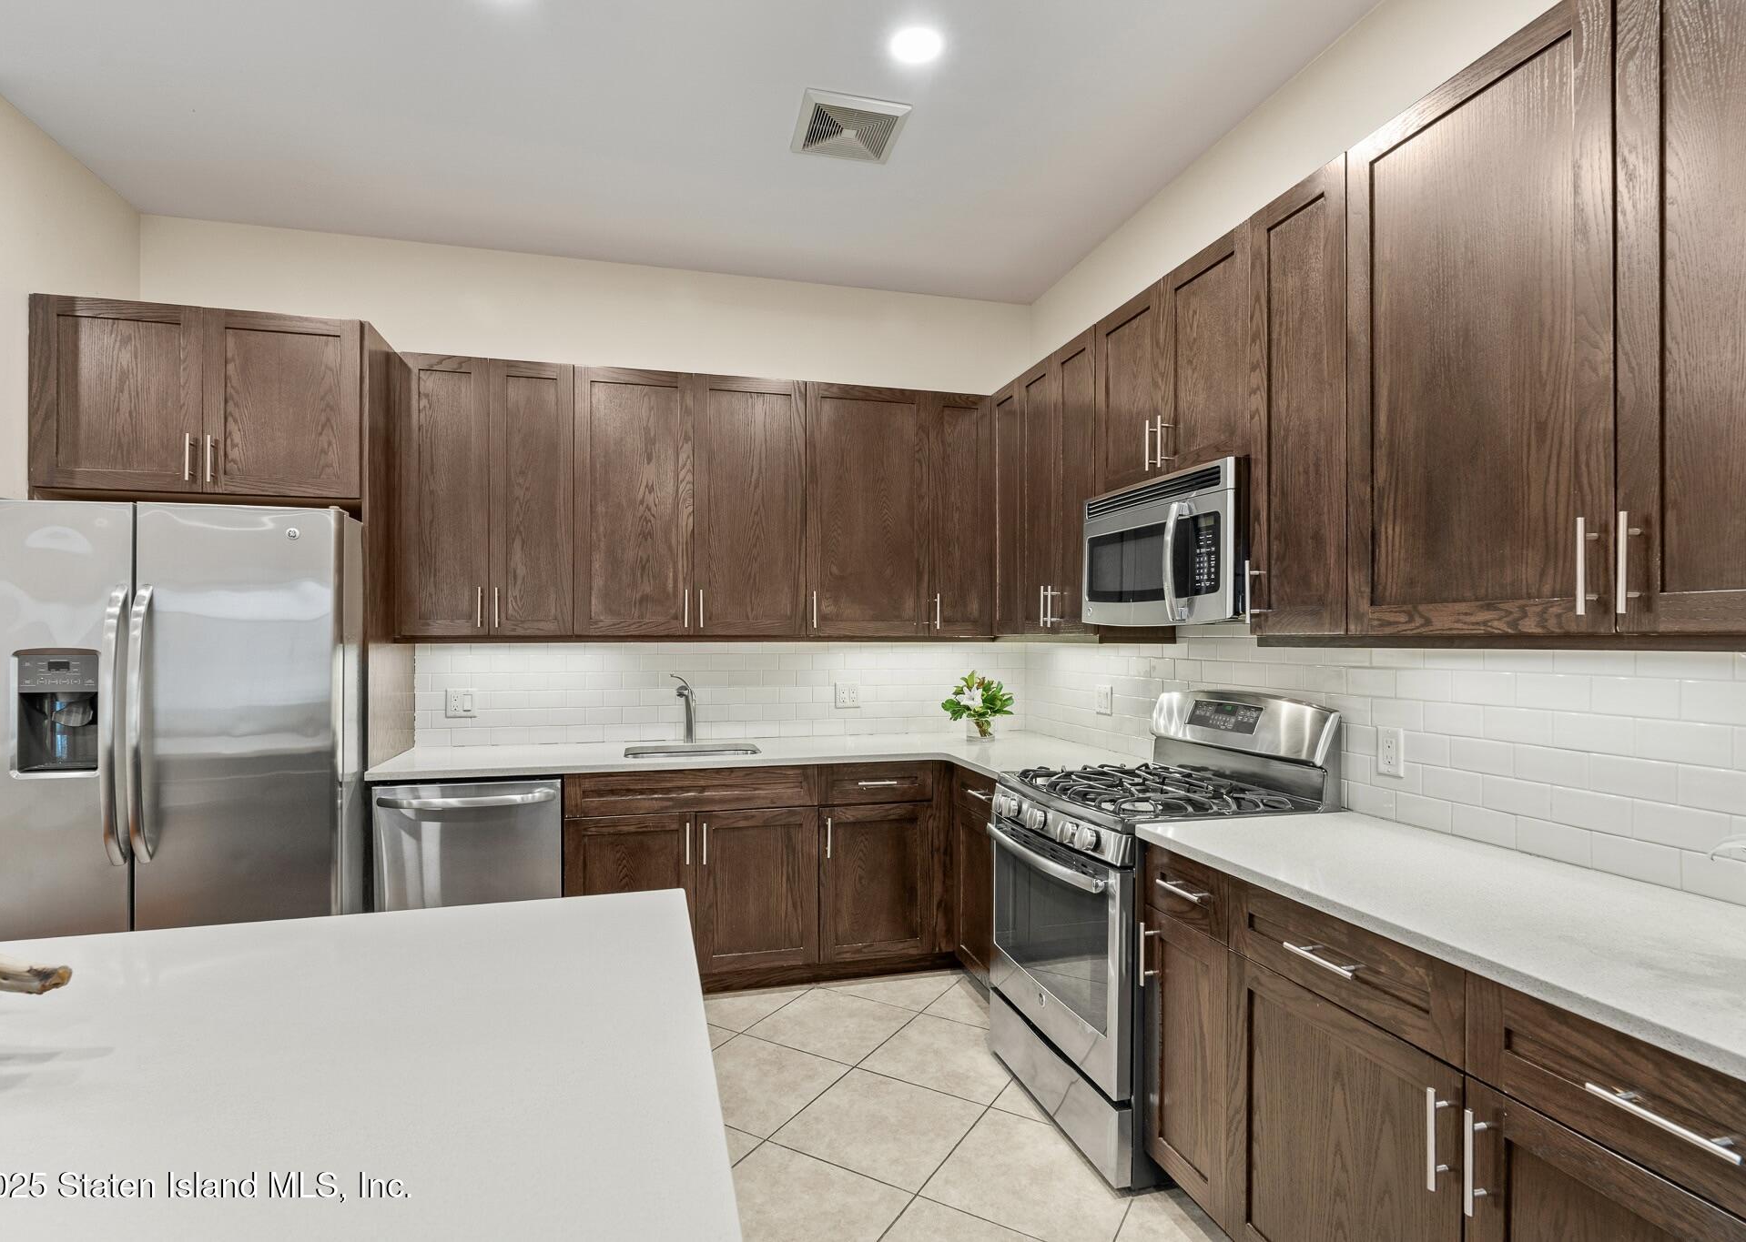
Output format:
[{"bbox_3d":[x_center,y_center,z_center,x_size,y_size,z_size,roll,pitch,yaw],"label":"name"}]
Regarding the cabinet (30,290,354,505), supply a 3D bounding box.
[{"bbox_3d":[-2.241,-0.700,2.981,0.910,0.617,0.640,0,-1,-15],"label":"cabinet"}]

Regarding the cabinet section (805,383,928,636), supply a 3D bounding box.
[{"bbox_3d":[-0.057,-0.469,3.682,0.539,1.052,0.335,0,-1,-15],"label":"cabinet section"}]

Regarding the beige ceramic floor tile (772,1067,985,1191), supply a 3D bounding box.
[{"bbox_3d":[0.028,1.418,2.321,0.455,0.010,0.455,-1,-1,30],"label":"beige ceramic floor tile"}]

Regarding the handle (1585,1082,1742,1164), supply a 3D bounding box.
[{"bbox_3d":[0.968,0.608,1.009,0.038,0.013,0.160,0,-1,-15],"label":"handle"}]

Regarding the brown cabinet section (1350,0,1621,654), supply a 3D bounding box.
[{"bbox_3d":[1.253,-0.496,1.585,0.335,1.052,0.516,0,-1,-15],"label":"brown cabinet section"}]

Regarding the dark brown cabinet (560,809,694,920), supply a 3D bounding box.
[{"bbox_3d":[-0.972,1.037,3.349,0.474,0.653,0.610,0,-1,-15],"label":"dark brown cabinet"}]

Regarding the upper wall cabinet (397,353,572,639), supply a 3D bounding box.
[{"bbox_3d":[-1.510,-0.472,3.333,0.616,1.076,0.326,0,-1,-15],"label":"upper wall cabinet"}]

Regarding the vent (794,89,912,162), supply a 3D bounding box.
[{"bbox_3d":[-0.076,-1.589,2.703,0.333,0.030,0.333,0,-1,-15],"label":"vent"}]

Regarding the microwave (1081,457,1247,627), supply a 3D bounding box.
[{"bbox_3d":[0.999,-0.206,2.545,0.430,0.420,0.758,0,-1,-15],"label":"microwave"}]

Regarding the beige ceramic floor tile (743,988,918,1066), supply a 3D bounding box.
[{"bbox_3d":[-0.139,1.430,2.941,0.455,0.010,0.455,-1,-1,30],"label":"beige ceramic floor tile"}]

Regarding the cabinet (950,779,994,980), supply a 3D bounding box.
[{"bbox_3d":[0.699,0.942,3.116,0.615,0.794,0.525,0,-1,-15],"label":"cabinet"}]

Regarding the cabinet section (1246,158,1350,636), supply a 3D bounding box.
[{"bbox_3d":[1.151,-0.491,1.980,0.335,1.052,0.300,0,-1,-15],"label":"cabinet section"}]

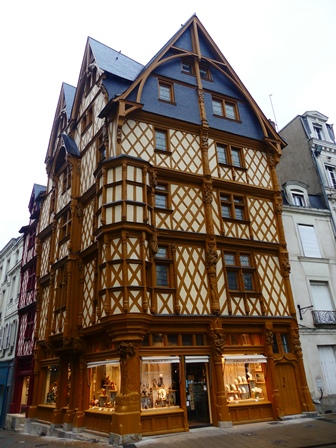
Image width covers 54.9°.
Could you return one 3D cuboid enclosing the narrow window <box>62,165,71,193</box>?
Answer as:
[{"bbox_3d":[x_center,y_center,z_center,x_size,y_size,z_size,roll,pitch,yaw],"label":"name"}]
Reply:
[{"bbox_3d":[-5.671,-2.495,18.189,0.150,1.500,1.000,16,-31,-35],"label":"narrow window"}]

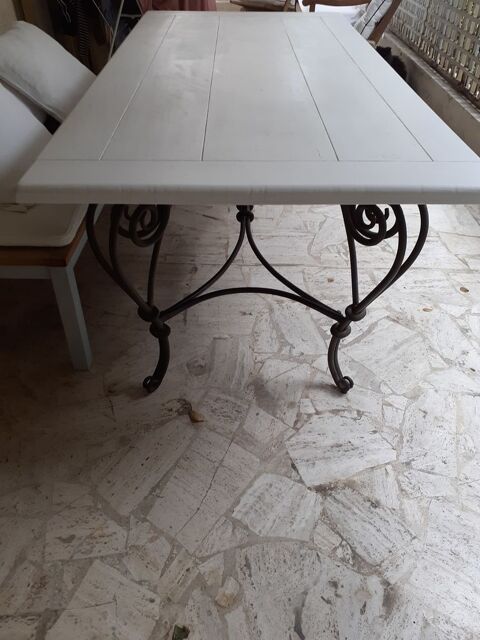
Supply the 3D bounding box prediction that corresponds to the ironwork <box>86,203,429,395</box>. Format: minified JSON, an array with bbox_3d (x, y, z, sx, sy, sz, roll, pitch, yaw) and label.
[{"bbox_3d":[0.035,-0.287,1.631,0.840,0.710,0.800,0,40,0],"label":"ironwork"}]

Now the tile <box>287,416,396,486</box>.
[{"bbox_3d":[0.278,0.354,1.431,0.288,0.018,0.220,-14,42,-16],"label":"tile"}]

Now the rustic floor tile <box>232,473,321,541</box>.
[{"bbox_3d":[0.102,0.483,1.279,0.199,0.018,0.176,17,43,19],"label":"rustic floor tile"}]

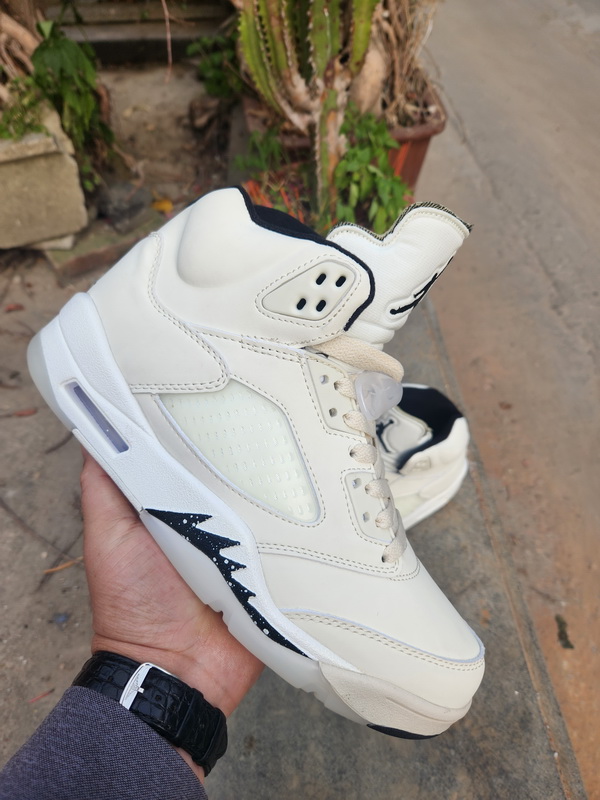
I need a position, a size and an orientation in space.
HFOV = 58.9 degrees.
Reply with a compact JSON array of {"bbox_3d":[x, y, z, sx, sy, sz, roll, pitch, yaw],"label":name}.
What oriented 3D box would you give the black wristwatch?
[{"bbox_3d":[-0.067,0.139,0.236,0.068,0.052,0.022,34,43,-4],"label":"black wristwatch"}]

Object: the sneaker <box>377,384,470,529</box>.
[{"bbox_3d":[0.059,0.084,0.556,0.300,0.155,0.115,-24,49,-19],"label":"sneaker"}]

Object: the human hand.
[{"bbox_3d":[-0.046,0.080,0.275,0.105,0.075,0.145,40,34,4],"label":"human hand"}]

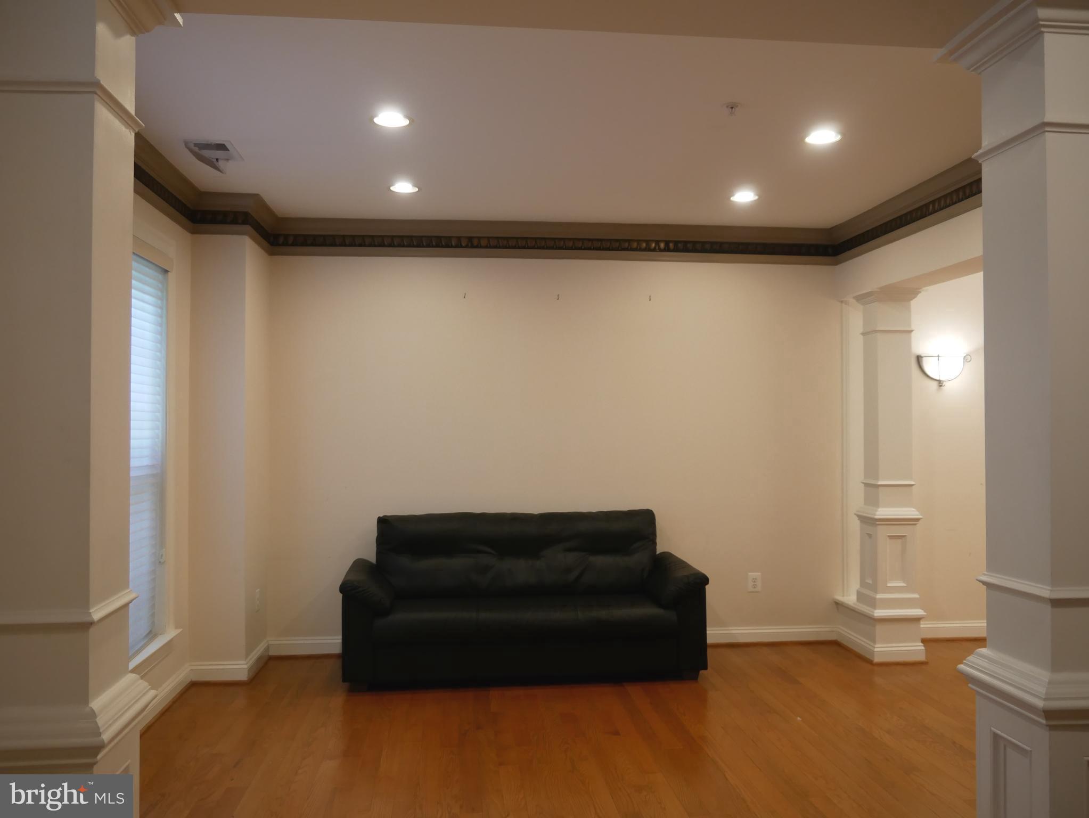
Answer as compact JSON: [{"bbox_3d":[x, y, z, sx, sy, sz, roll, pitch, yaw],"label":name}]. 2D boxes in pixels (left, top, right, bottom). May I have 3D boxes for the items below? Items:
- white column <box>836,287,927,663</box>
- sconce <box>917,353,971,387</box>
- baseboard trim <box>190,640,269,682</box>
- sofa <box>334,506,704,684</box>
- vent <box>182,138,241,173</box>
[{"bbox_3d":[2.082,0.397,5.492,0.353,2.246,0.533,0,-1,-6],"label":"white column"},{"bbox_3d":[2.621,-0.249,5.744,0.327,0.204,0.163,0,-1,-6],"label":"sconce"},{"bbox_3d":[-1.802,1.460,5.097,0.307,0.117,0.514,0,-1,-6],"label":"baseboard trim"},{"bbox_3d":[-0.127,1.064,5.144,2.002,0.906,0.778,0,-1,-6],"label":"sofa"},{"bbox_3d":[-1.502,-1.141,4.031,0.202,0.077,0.302,0,-1,-6],"label":"vent"}]

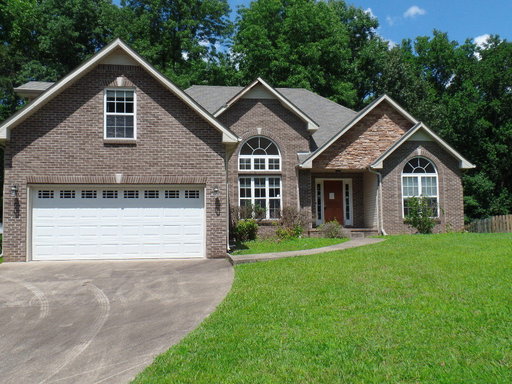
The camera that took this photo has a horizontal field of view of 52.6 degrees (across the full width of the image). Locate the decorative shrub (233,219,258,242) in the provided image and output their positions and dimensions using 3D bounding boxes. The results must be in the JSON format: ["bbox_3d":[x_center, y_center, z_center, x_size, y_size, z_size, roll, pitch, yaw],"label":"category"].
[{"bbox_3d":[-0.419,1.543,20.763,1.051,0.960,1.000,0,-4,-9],"label":"decorative shrub"}]

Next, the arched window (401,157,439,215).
[{"bbox_3d":[6.913,-0.195,21.745,1.607,2.613,0.120,0,-4,-9],"label":"arched window"}]

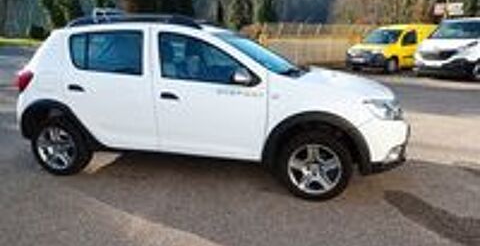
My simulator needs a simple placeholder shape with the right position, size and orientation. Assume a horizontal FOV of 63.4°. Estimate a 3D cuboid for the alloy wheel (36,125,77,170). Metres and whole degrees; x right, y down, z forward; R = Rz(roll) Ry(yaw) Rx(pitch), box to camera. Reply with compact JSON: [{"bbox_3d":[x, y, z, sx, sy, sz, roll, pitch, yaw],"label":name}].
[{"bbox_3d":[-1.851,0.234,4.017,0.445,0.445,0.180,3,13,13],"label":"alloy wheel"}]

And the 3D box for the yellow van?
[{"bbox_3d":[6.298,-2.952,15.284,4.220,1.820,1.830,-6,15,-27],"label":"yellow van"}]

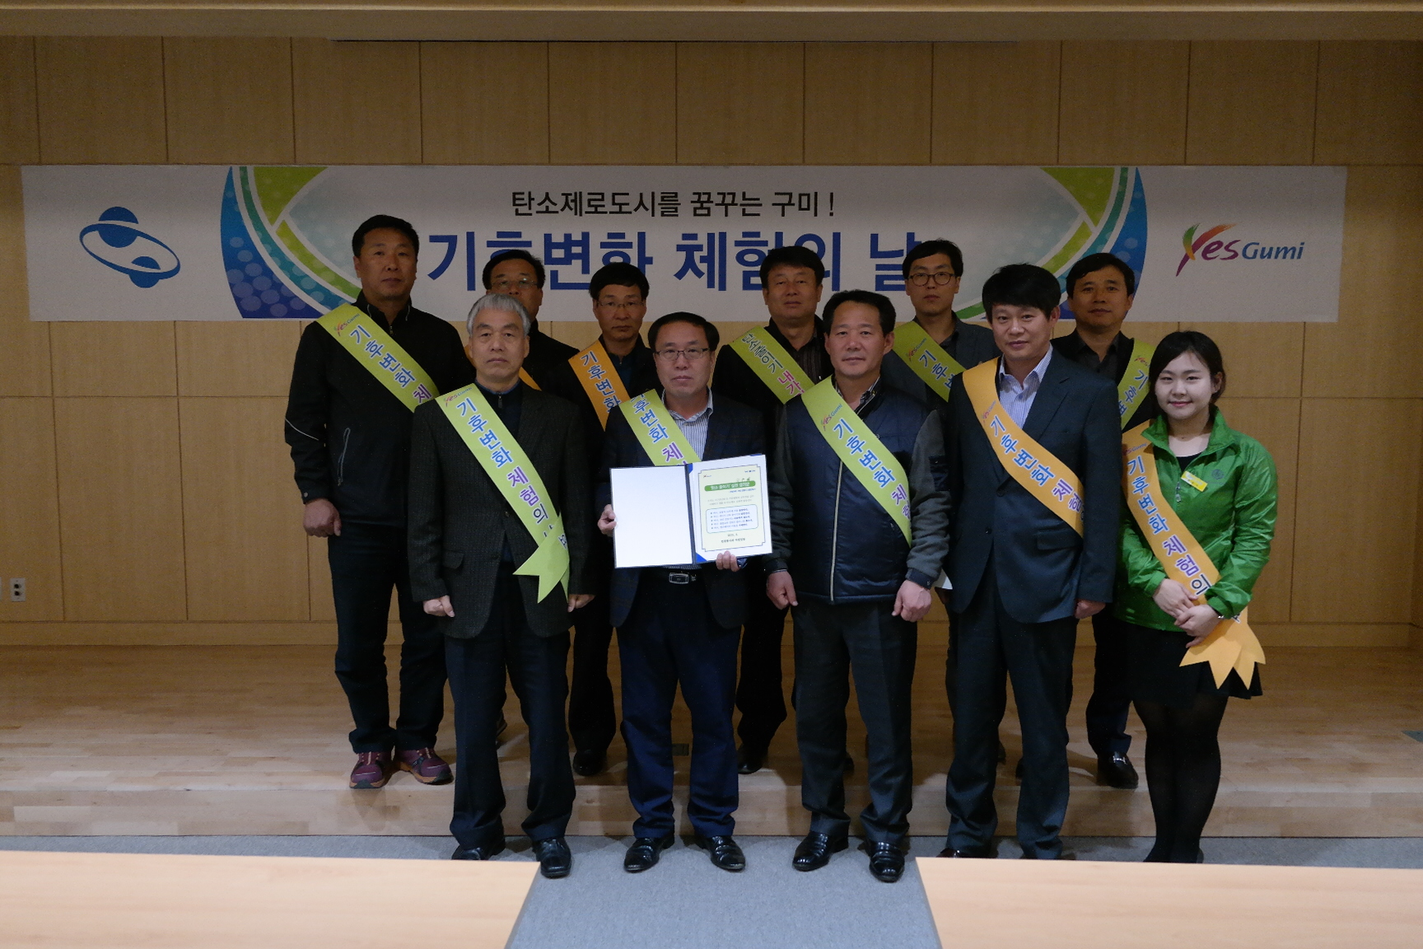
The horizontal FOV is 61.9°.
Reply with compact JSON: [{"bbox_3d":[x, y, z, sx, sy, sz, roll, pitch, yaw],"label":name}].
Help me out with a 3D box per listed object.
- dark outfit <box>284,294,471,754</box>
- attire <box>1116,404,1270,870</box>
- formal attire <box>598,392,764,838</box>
[{"bbox_3d":[-1.083,0.169,3.898,0.624,1.507,0.320,-1,6,-7],"label":"dark outfit"},{"bbox_3d":[1.395,0.494,3.456,0.445,1.363,0.320,2,6,20],"label":"attire"},{"bbox_3d":[-0.093,0.444,3.620,0.500,1.387,0.360,0,6,0],"label":"formal attire"}]

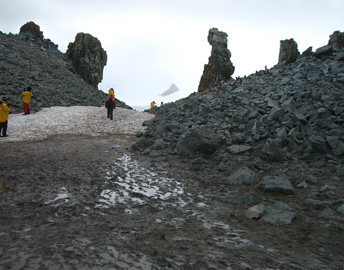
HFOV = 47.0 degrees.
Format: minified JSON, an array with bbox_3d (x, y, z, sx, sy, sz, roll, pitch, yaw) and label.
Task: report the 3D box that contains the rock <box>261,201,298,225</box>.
[{"bbox_3d":[1.414,1.026,5.200,0.440,0.220,0.420,0,3,0],"label":"rock"}]

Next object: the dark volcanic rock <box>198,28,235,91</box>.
[{"bbox_3d":[5.895,-9.803,52.000,4.600,8.100,3.900,0,3,0],"label":"dark volcanic rock"}]

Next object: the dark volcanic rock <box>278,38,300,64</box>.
[{"bbox_3d":[12.487,-8.874,42.000,2.200,2.800,2.100,0,3,0],"label":"dark volcanic rock"}]

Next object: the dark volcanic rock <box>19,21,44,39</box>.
[{"bbox_3d":[-16.354,-12.245,46.000,2.800,2.100,2.400,0,3,0],"label":"dark volcanic rock"}]

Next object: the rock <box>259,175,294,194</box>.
[{"bbox_3d":[1.798,0.845,6.800,0.540,0.240,0.480,0,3,0],"label":"rock"}]

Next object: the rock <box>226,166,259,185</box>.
[{"bbox_3d":[1.356,0.775,7.600,0.560,0.270,0.460,0,3,0],"label":"rock"}]

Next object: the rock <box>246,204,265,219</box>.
[{"bbox_3d":[1.133,1.036,5.350,0.220,0.150,0.200,0,3,0],"label":"rock"}]

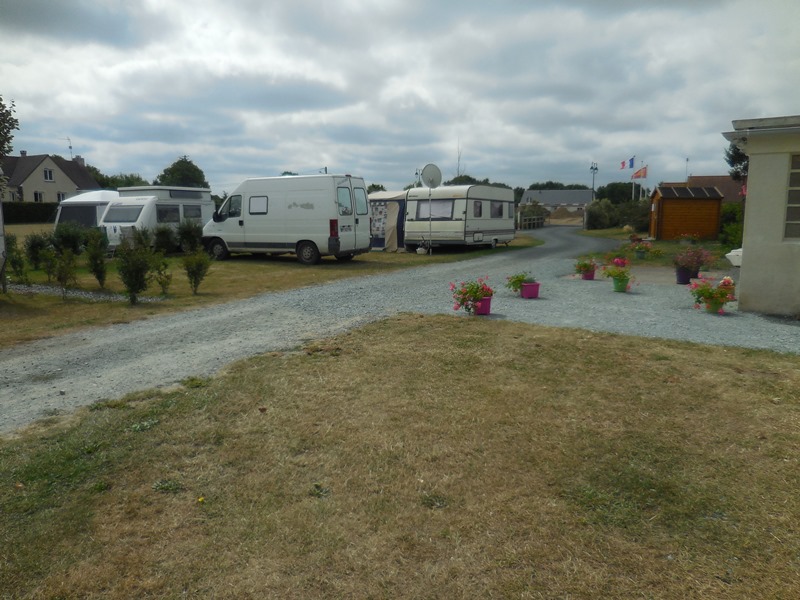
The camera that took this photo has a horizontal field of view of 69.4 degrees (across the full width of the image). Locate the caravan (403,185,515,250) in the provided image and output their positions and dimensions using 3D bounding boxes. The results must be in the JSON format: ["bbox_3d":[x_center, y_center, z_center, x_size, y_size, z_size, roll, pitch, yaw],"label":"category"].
[{"bbox_3d":[2.506,-3.192,22.948,2.300,2.500,5.600,4,9,30],"label":"caravan"}]

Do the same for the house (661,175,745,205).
[{"bbox_3d":[35.022,-10.908,64.139,12.000,5.700,8.500,0,8,0],"label":"house"}]

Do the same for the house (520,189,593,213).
[{"bbox_3d":[27.445,-16.127,101.773,12.200,6.200,8.500,1,8,13],"label":"house"}]

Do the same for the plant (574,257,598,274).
[{"bbox_3d":[3.917,-0.725,12.135,0.479,0.378,0.455,2,8,18],"label":"plant"}]

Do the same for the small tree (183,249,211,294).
[{"bbox_3d":[-3.456,-0.477,9.813,0.470,0.790,0.470,0,8,0],"label":"small tree"}]

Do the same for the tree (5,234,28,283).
[{"bbox_3d":[-8.099,-0.888,12.202,0.500,1.000,0.500,0,8,0],"label":"tree"}]

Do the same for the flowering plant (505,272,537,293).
[{"bbox_3d":[1.958,-0.268,9.390,0.494,0.358,0.469,1,8,12],"label":"flowering plant"}]

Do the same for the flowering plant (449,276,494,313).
[{"bbox_3d":[0.973,-0.047,7.702,0.560,0.470,0.520,0,8,0],"label":"flowering plant"}]

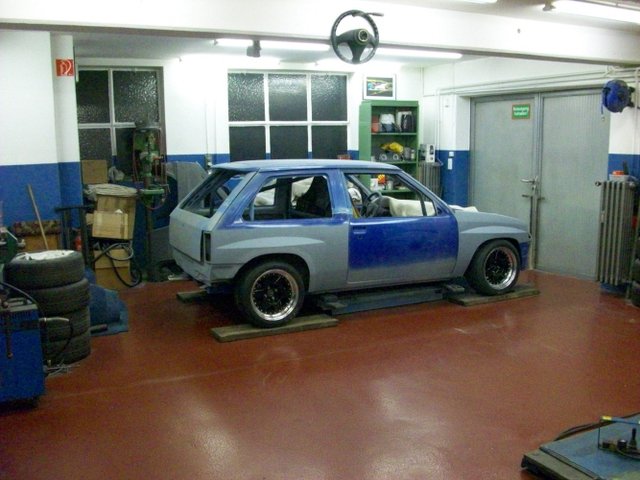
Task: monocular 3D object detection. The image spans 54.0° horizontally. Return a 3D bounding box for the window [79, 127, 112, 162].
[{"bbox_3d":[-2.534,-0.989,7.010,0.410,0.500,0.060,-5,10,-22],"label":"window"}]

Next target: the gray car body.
[{"bbox_3d":[0.358,-0.227,6.179,3.450,1.160,1.540,-5,10,-24],"label":"gray car body"}]

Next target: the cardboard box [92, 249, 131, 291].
[{"bbox_3d":[-2.247,0.296,6.852,0.360,0.440,0.300,-3,9,-14],"label":"cardboard box"}]

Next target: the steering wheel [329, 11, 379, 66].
[{"bbox_3d":[0.250,-1.424,4.420,0.375,0.375,0.110,-5,10,-25],"label":"steering wheel"}]

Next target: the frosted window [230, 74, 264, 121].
[{"bbox_3d":[-0.887,-1.734,7.605,0.451,0.568,0.060,-5,10,-22],"label":"frosted window"}]

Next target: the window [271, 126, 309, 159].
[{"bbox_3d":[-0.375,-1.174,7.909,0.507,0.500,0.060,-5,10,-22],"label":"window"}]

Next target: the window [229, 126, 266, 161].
[{"bbox_3d":[-0.897,-1.162,7.972,0.480,0.540,0.060,-5,10,-25],"label":"window"}]

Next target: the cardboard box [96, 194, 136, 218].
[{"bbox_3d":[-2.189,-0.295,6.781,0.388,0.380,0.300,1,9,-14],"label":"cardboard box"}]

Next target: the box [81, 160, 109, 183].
[{"bbox_3d":[-2.496,-0.738,6.992,0.270,0.280,0.200,-5,10,-25],"label":"box"}]

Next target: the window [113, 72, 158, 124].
[{"bbox_3d":[-2.083,-1.610,7.109,0.504,0.598,0.060,-5,10,-22],"label":"window"}]

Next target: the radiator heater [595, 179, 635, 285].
[{"bbox_3d":[2.862,-0.074,6.077,0.180,1.000,0.280,-7,11,-32],"label":"radiator heater"}]

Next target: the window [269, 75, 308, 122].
[{"bbox_3d":[-0.401,-1.768,7.806,0.501,0.559,0.060,-5,10,-22],"label":"window"}]

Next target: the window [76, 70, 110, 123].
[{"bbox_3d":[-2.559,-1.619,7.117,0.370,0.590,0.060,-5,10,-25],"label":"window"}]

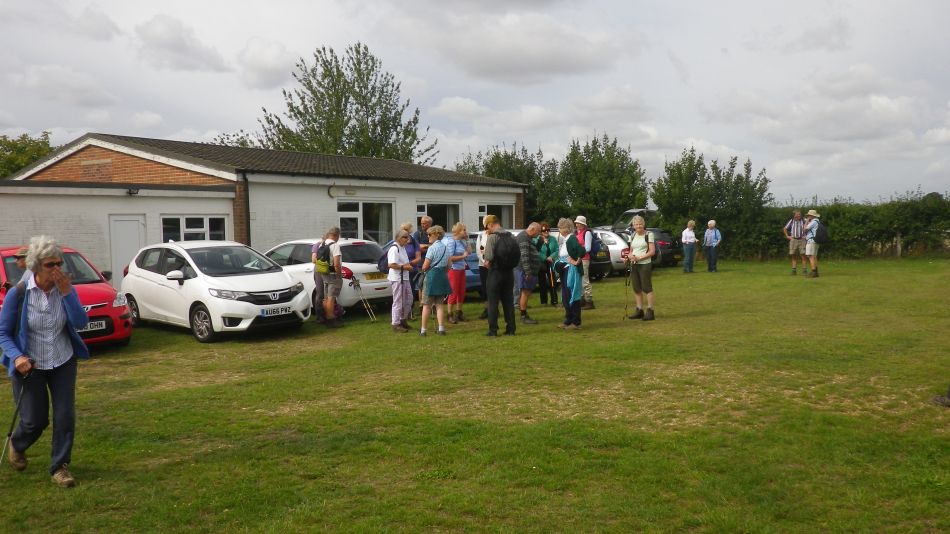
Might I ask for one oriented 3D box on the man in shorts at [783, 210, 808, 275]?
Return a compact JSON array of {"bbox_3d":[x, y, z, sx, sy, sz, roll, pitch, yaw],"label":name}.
[{"bbox_3d":[8.885,-0.634,19.546,0.580,1.790,0.400,-1,4,8],"label":"man in shorts"}]

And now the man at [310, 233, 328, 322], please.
[{"bbox_3d":[-2.781,0.212,12.693,0.500,1.650,0.360,1,4,27],"label":"man"}]

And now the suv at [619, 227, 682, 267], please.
[{"bbox_3d":[5.137,-0.720,25.184,1.820,1.470,4.450,-5,5,-44],"label":"suv"}]

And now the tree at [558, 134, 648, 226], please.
[{"bbox_3d":[5.262,-2.855,28.876,3.900,5.010,3.700,-1,4,0],"label":"tree"}]

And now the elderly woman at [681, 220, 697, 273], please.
[{"bbox_3d":[6.655,-0.643,21.950,0.500,1.630,0.400,-4,4,-32],"label":"elderly woman"}]

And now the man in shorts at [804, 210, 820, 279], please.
[{"bbox_3d":[9.165,-0.622,19.145,0.450,1.800,0.500,0,4,22],"label":"man in shorts"}]

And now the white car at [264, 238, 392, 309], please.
[{"bbox_3d":[-3.290,0.140,14.650,4.050,1.480,1.740,3,5,41],"label":"white car"}]

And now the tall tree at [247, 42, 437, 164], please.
[{"bbox_3d":[-7.128,-6.254,37.654,9.800,11.150,9.200,-1,4,0],"label":"tall tree"}]

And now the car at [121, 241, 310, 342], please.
[{"bbox_3d":[-4.520,0.325,12.220,3.990,1.530,1.710,3,5,41],"label":"car"}]

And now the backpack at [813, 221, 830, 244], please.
[{"bbox_3d":[9.450,-0.937,19.150,0.330,0.560,0.340,0,4,22],"label":"backpack"}]

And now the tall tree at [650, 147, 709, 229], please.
[{"bbox_3d":[8.479,-2.618,29.160,2.500,4.600,2.500,0,4,16],"label":"tall tree"}]

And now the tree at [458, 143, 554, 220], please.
[{"bbox_3d":[1.335,-2.891,30.875,4.300,4.990,4.000,-1,4,0],"label":"tree"}]

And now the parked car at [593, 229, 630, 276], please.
[{"bbox_3d":[3.368,-0.506,22.267,4.350,1.490,1.780,2,5,42],"label":"parked car"}]

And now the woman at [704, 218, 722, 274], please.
[{"bbox_3d":[7.196,-0.647,21.412,0.520,1.570,0.340,2,5,30],"label":"woman"}]

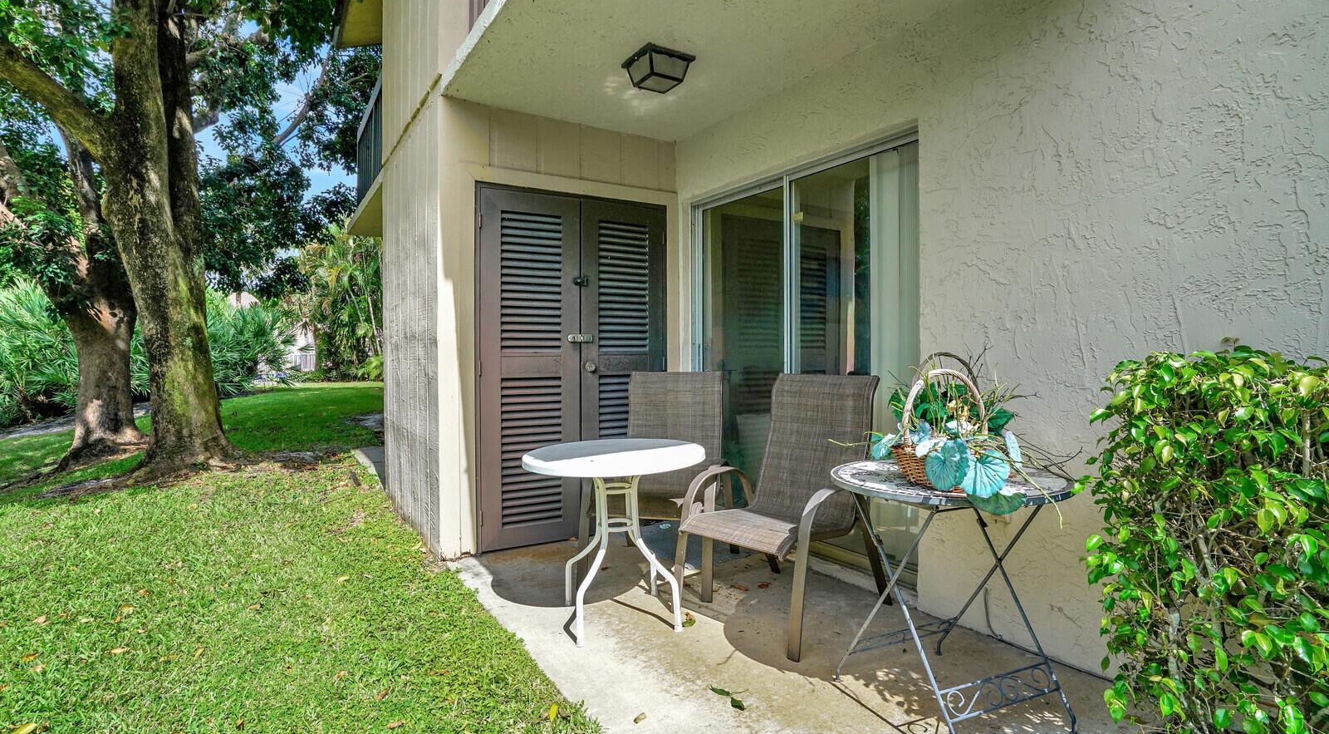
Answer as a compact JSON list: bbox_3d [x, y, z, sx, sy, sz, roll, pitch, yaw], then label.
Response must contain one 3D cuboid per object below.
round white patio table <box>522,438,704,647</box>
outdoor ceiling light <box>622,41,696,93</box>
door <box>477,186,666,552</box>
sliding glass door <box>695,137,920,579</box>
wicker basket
[{"bbox_3d":[-0.198,0.693,2.430,0.740,0.700,0.740,0,1,0],"label":"round white patio table"},{"bbox_3d":[-0.030,-1.390,2.800,0.250,0.120,0.250,0,1,-29],"label":"outdoor ceiling light"},{"bbox_3d":[-0.515,0.000,3.555,1.186,2.040,0.060,0,1,-28],"label":"door"},{"bbox_3d":[0.666,-0.031,3.222,0.100,2.042,1.554,-1,1,-37],"label":"sliding glass door"},{"bbox_3d":[0.885,0.168,1.820,0.320,0.340,0.320,-1,1,-38],"label":"wicker basket"}]

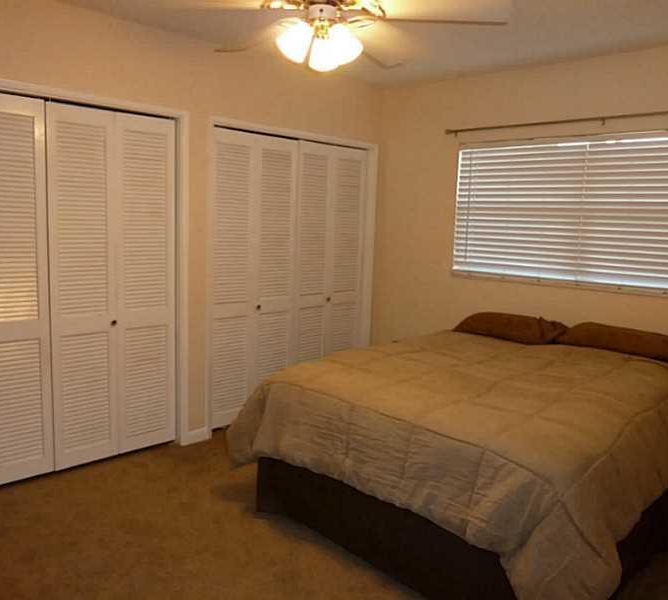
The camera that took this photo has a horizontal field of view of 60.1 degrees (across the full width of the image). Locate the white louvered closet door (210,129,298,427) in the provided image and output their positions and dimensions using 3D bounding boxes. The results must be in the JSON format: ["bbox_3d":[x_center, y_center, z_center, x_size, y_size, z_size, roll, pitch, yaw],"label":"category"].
[{"bbox_3d":[-0.553,-0.134,4.059,0.694,2.000,0.036,-5,10,-43],"label":"white louvered closet door"}]

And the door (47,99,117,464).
[{"bbox_3d":[-1.413,-0.048,3.265,0.367,2.015,0.036,-5,10,-43],"label":"door"}]

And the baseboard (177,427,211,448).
[{"bbox_3d":[-0.920,0.904,3.827,0.237,0.088,0.018,-5,10,-43],"label":"baseboard"}]

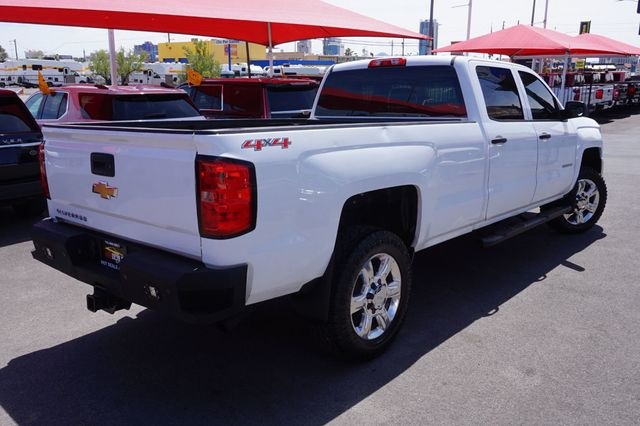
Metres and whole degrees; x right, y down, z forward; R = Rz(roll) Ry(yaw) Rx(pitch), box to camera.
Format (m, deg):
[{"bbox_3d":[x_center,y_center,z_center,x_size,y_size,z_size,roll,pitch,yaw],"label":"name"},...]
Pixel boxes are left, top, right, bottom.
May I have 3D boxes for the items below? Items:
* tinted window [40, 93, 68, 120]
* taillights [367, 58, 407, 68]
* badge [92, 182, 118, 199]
[{"bbox_3d":[-4.058,-1.639,8.450,0.780,0.450,0.080,9,-2,39],"label":"tinted window"},{"bbox_3d":[0.585,-1.307,4.810,0.386,0.080,0.075,9,15,41],"label":"taillights"},{"bbox_3d":[-1.180,-0.124,3.027,0.285,0.098,0.025,9,15,41],"label":"badge"}]

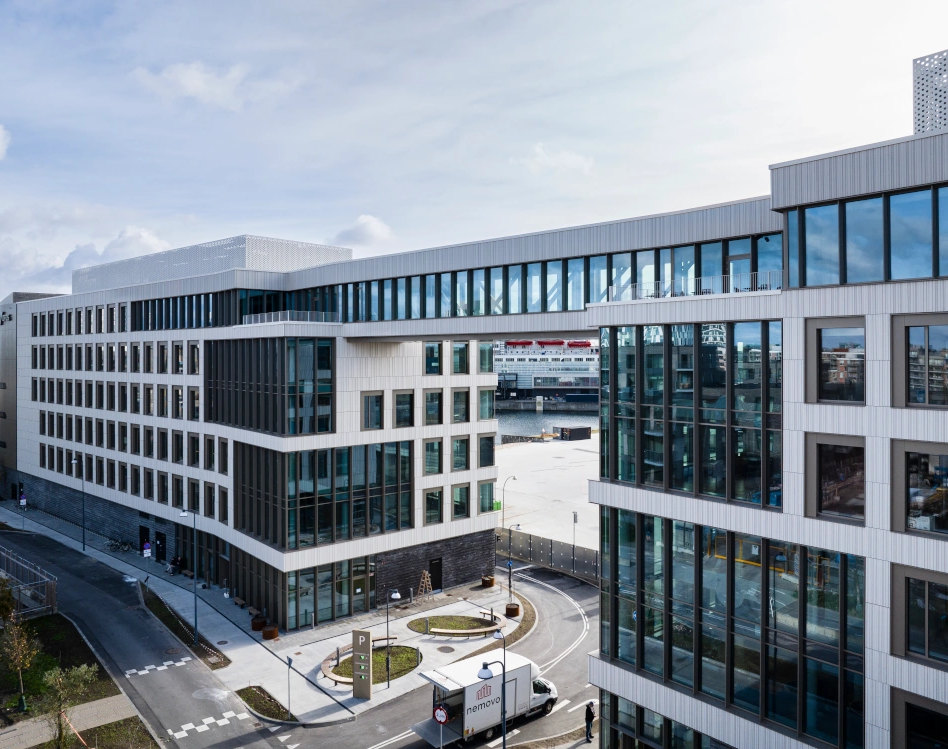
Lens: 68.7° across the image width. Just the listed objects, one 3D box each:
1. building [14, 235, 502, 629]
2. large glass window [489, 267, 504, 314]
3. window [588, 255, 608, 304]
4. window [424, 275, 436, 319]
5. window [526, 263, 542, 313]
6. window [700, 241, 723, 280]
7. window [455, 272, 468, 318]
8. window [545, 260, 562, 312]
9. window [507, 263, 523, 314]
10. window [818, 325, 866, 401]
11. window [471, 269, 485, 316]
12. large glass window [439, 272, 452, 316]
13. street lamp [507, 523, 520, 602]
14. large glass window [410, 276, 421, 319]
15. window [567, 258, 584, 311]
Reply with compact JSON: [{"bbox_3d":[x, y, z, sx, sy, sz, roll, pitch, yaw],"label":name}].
[{"bbox_3d":[-27.821,1.974,70.121,63.101,27.910,17.800,1,2,41],"label":"building"},{"bbox_3d":[1.237,-4.552,37.965,1.059,2.591,0.160,1,1,42],"label":"large glass window"},{"bbox_3d":[6.050,-4.464,33.705,1.098,2.582,0.160,1,2,44],"label":"window"},{"bbox_3d":[-2.587,-4.744,41.976,0.980,2.617,0.140,1,2,43],"label":"window"},{"bbox_3d":[3.233,-4.598,36.504,0.980,2.617,0.140,1,2,43],"label":"window"},{"bbox_3d":[10.197,-4.363,29.741,1.018,2.543,0.160,1,2,45],"label":"window"},{"bbox_3d":[-0.691,-4.610,39.742,1.026,2.598,0.160,1,1,42],"label":"window"},{"bbox_3d":[4.129,-4.518,35.589,1.085,2.582,0.160,1,2,44],"label":"window"},{"bbox_3d":[2.272,-4.623,37.421,0.980,2.617,0.140,1,2,43],"label":"window"},{"bbox_3d":[11.739,-0.296,22.187,0.160,2.351,1.436,-1,1,-41],"label":"window"},{"bbox_3d":[0.332,-4.671,39.253,0.980,2.617,0.140,1,2,43],"label":"window"},{"bbox_3d":[-1.617,-4.720,41.068,0.980,2.617,0.140,1,2,43],"label":"large glass window"},{"bbox_3d":[3.007,13.676,51.017,0.950,5.536,0.400,0,2,-13],"label":"street lamp"},{"bbox_3d":[-3.558,-4.768,42.883,0.980,2.617,0.140,1,2,43],"label":"large glass window"},{"bbox_3d":[5.089,-4.490,34.656,1.075,2.595,0.160,1,2,44],"label":"window"}]

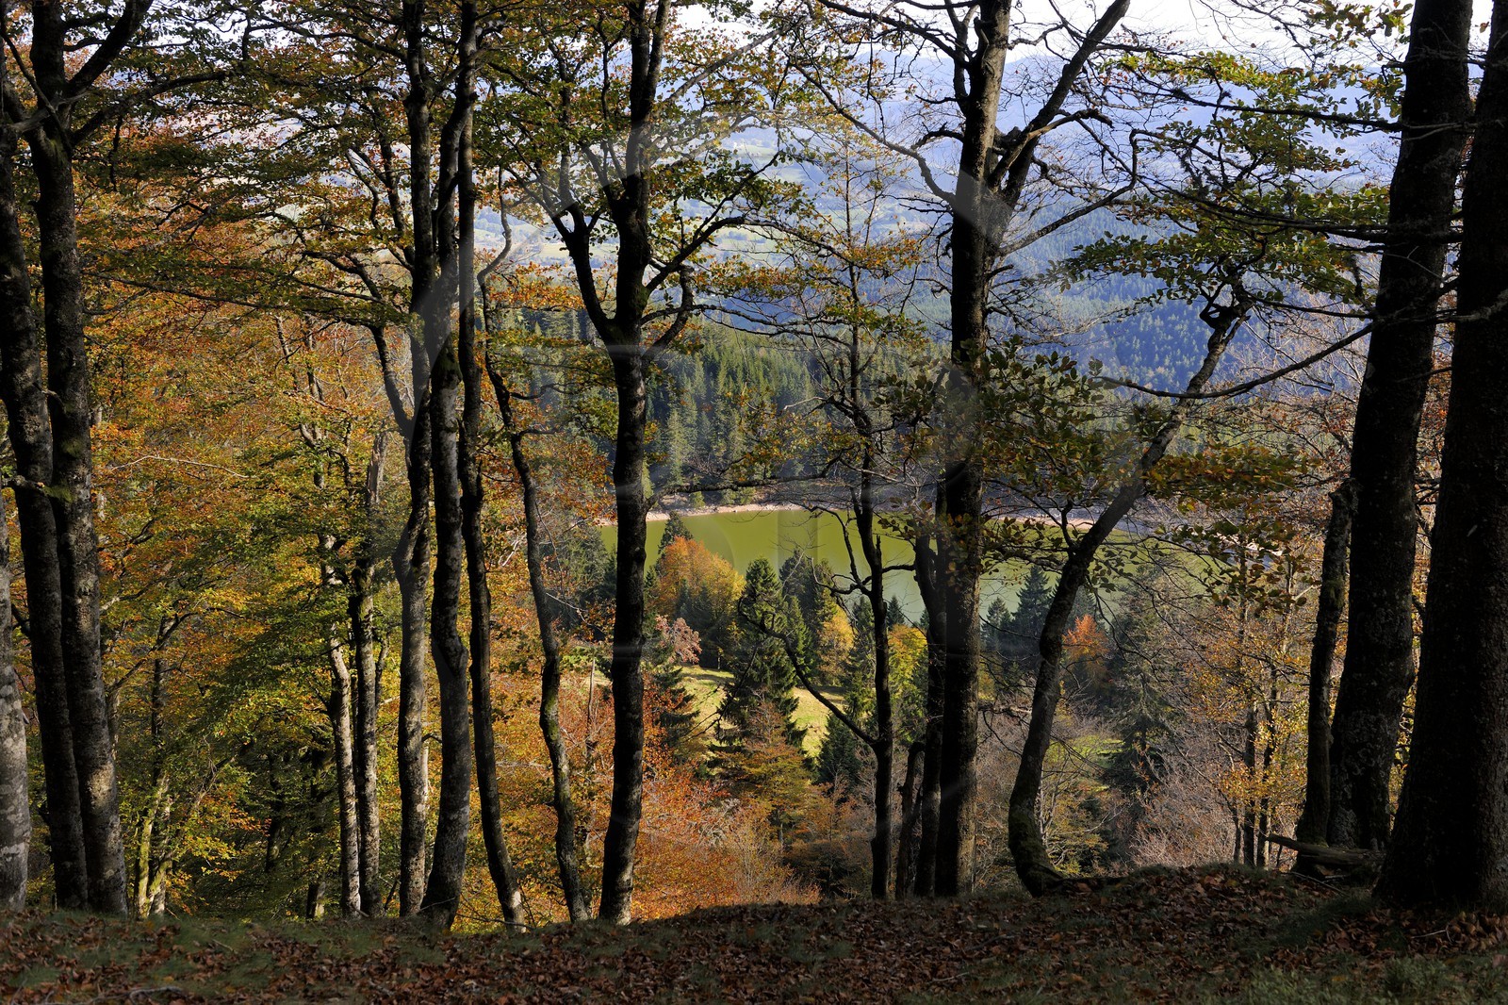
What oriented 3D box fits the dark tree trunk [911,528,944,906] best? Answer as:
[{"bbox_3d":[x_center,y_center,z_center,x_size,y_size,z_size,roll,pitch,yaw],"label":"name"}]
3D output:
[{"bbox_3d":[1.385,1.725,12.640,0.235,3.081,0.168,0,13,0],"label":"dark tree trunk"}]

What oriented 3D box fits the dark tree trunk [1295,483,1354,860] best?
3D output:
[{"bbox_3d":[3.339,1.019,9.230,0.164,2.314,0.164,0,13,0],"label":"dark tree trunk"}]

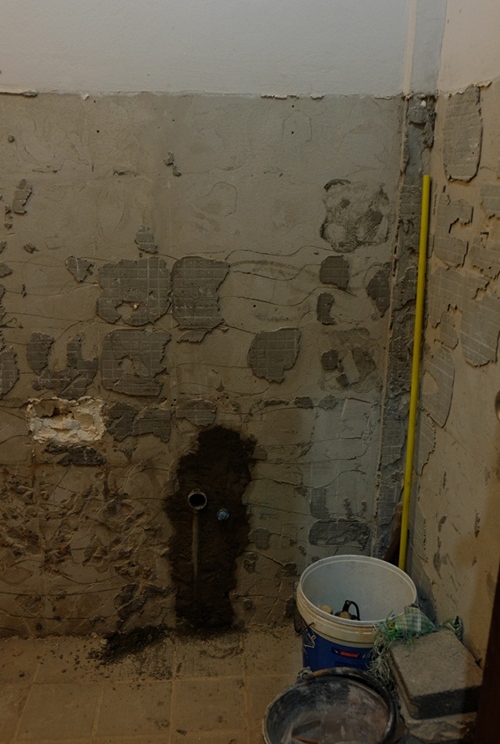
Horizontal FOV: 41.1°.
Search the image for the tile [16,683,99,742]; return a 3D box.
[{"bbox_3d":[-0.509,0.921,1.805,0.198,0.010,0.198,-1,17,-3],"label":"tile"}]

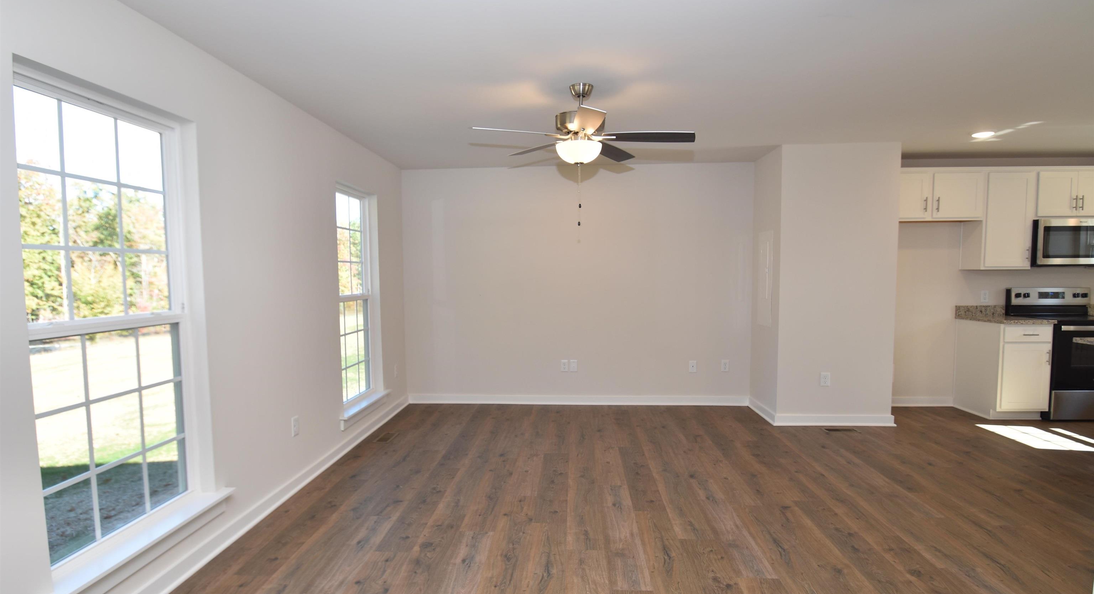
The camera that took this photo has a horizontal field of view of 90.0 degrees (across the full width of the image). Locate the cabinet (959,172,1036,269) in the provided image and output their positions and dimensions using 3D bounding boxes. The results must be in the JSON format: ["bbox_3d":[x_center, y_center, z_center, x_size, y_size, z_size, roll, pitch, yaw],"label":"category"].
[{"bbox_3d":[4.287,-0.724,5.237,0.453,0.930,0.320,0,3,3],"label":"cabinet"}]

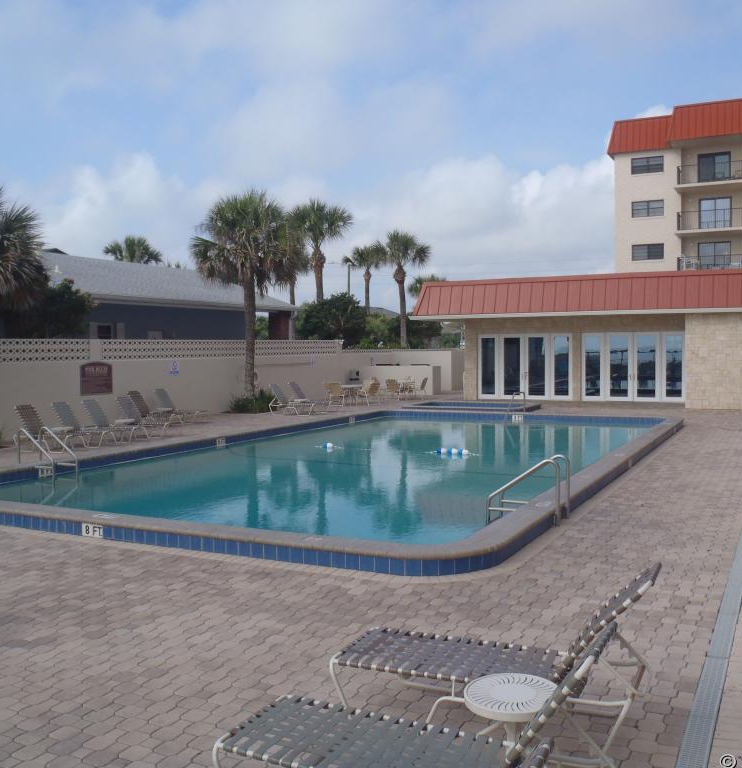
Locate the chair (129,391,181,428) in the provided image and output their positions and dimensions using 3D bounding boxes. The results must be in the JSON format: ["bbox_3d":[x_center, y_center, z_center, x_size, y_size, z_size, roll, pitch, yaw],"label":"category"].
[{"bbox_3d":[-5.791,0.684,22.399,1.582,0.922,0.592,1,3,25],"label":"chair"}]

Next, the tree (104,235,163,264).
[{"bbox_3d":[-12.021,-3.652,42.178,3.000,7.866,3.000,1,3,27],"label":"tree"}]

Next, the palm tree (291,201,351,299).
[{"bbox_3d":[-2.415,-4.121,38.704,3.000,9.011,3.000,0,3,0],"label":"palm tree"}]

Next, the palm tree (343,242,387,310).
[{"bbox_3d":[-0.269,-4.780,54.202,2.850,8.899,2.850,1,3,27],"label":"palm tree"}]

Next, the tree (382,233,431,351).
[{"bbox_3d":[2.006,-4.139,45.191,2.650,8.409,2.650,0,3,0],"label":"tree"}]

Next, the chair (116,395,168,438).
[{"bbox_3d":[-5.338,0.789,19.874,1.536,0.930,0.592,1,3,24],"label":"chair"}]

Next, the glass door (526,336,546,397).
[{"bbox_3d":[6.400,-0.648,31.965,0.870,2.380,0.070,1,3,22],"label":"glass door"}]

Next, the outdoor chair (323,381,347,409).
[{"bbox_3d":[-1.136,0.357,29.642,0.620,0.860,0.580,0,3,12],"label":"outdoor chair"}]

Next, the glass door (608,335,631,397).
[{"bbox_3d":[9.115,-0.592,30.286,0.905,2.465,0.080,1,3,24],"label":"glass door"}]

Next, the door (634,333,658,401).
[{"bbox_3d":[9.929,-0.583,29.916,0.869,2.467,0.080,1,3,24],"label":"door"}]

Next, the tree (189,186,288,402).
[{"bbox_3d":[-4.427,-2.961,29.072,3.250,7.589,3.200,0,3,0],"label":"tree"}]

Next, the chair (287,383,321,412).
[{"bbox_3d":[-1.945,0.439,27.073,1.564,0.938,0.592,1,3,32],"label":"chair"}]

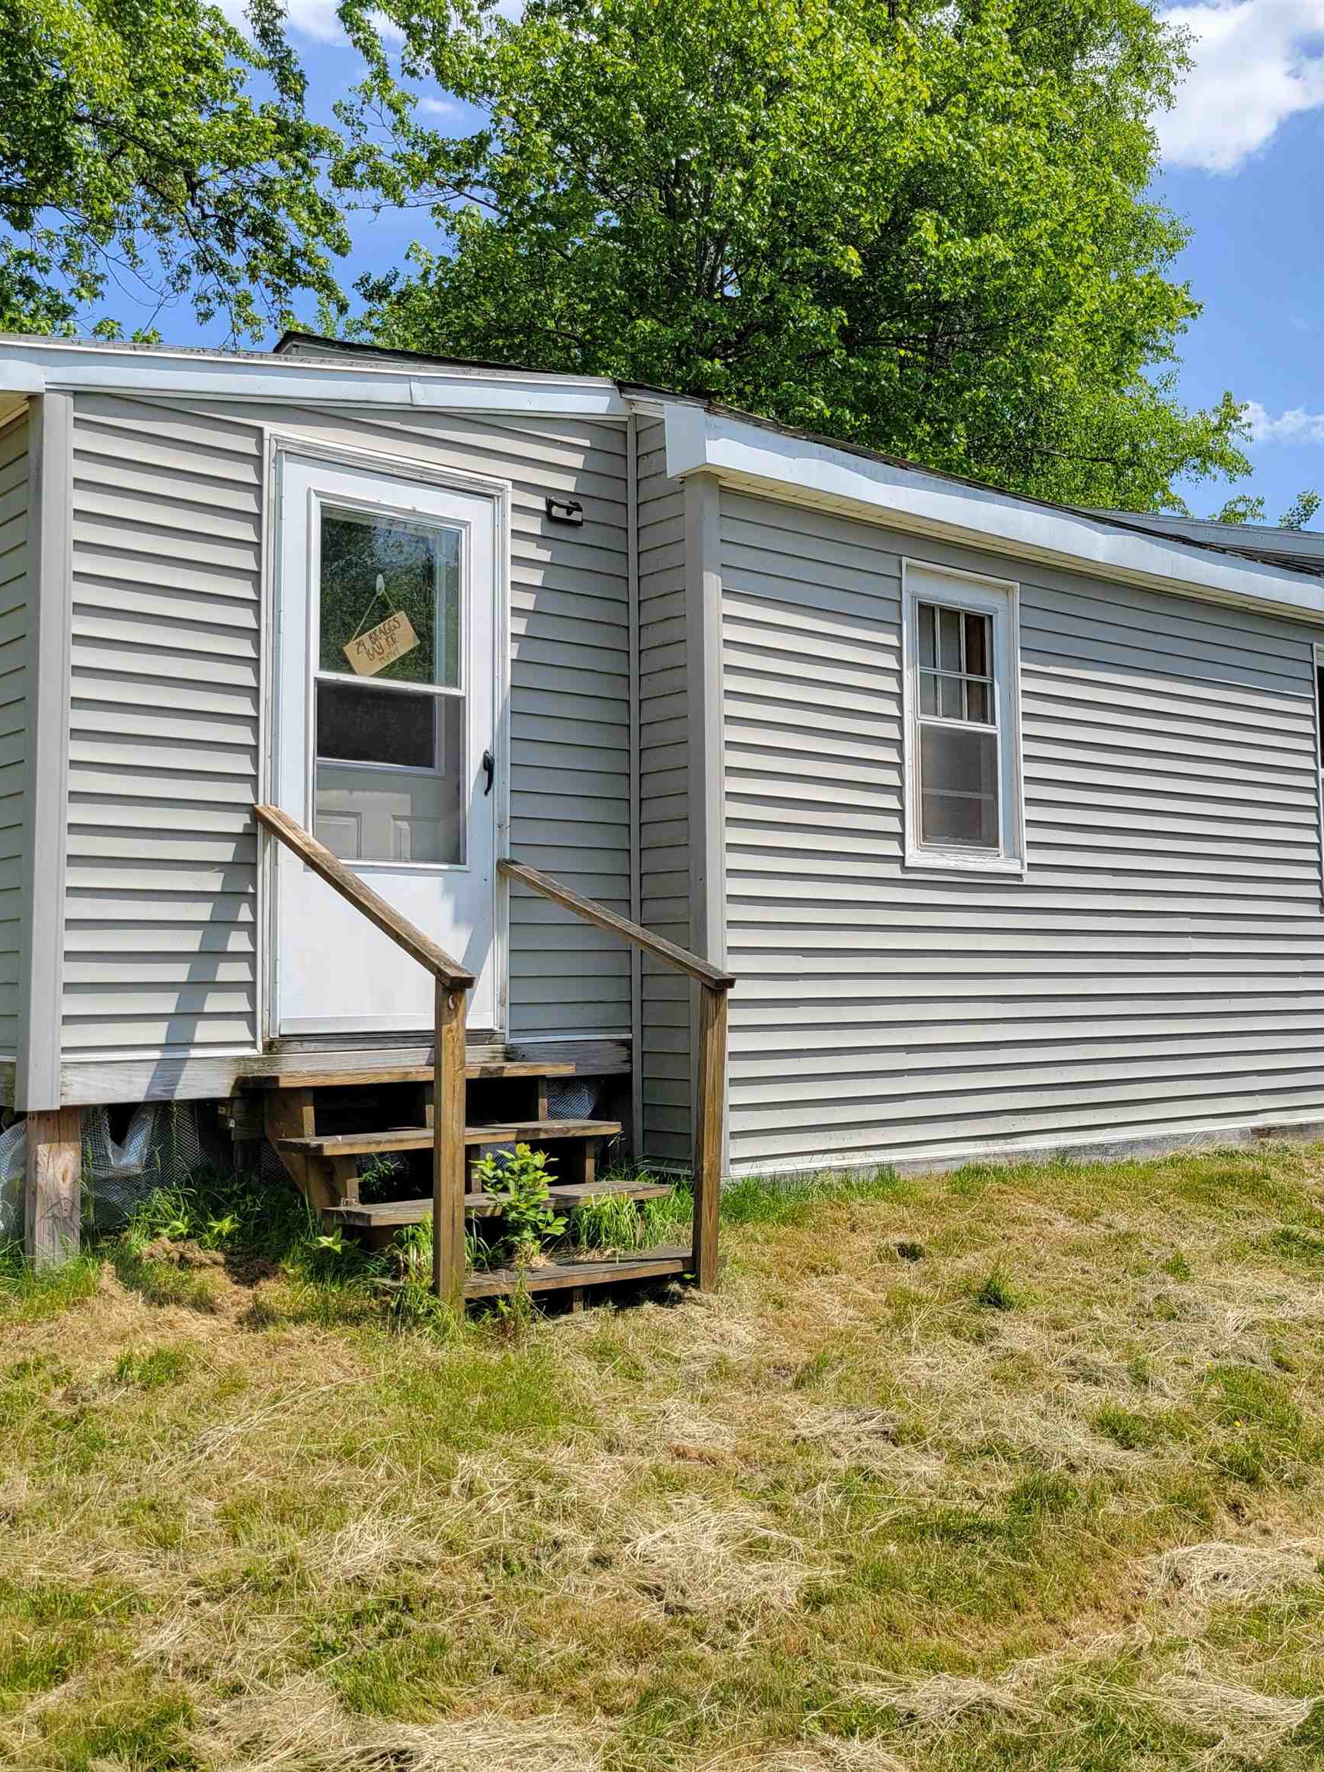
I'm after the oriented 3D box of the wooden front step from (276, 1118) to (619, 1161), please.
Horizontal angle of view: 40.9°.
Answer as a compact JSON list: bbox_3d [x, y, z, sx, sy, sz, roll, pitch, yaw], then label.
[{"bbox_3d":[-0.699,0.867,6.115,1.222,0.037,0.285,2,-4,-41],"label":"wooden front step"}]

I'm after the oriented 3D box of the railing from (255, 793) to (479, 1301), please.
[{"bbox_3d":[-0.969,0.470,5.651,0.090,1.572,1.177,2,-4,-41],"label":"railing"}]

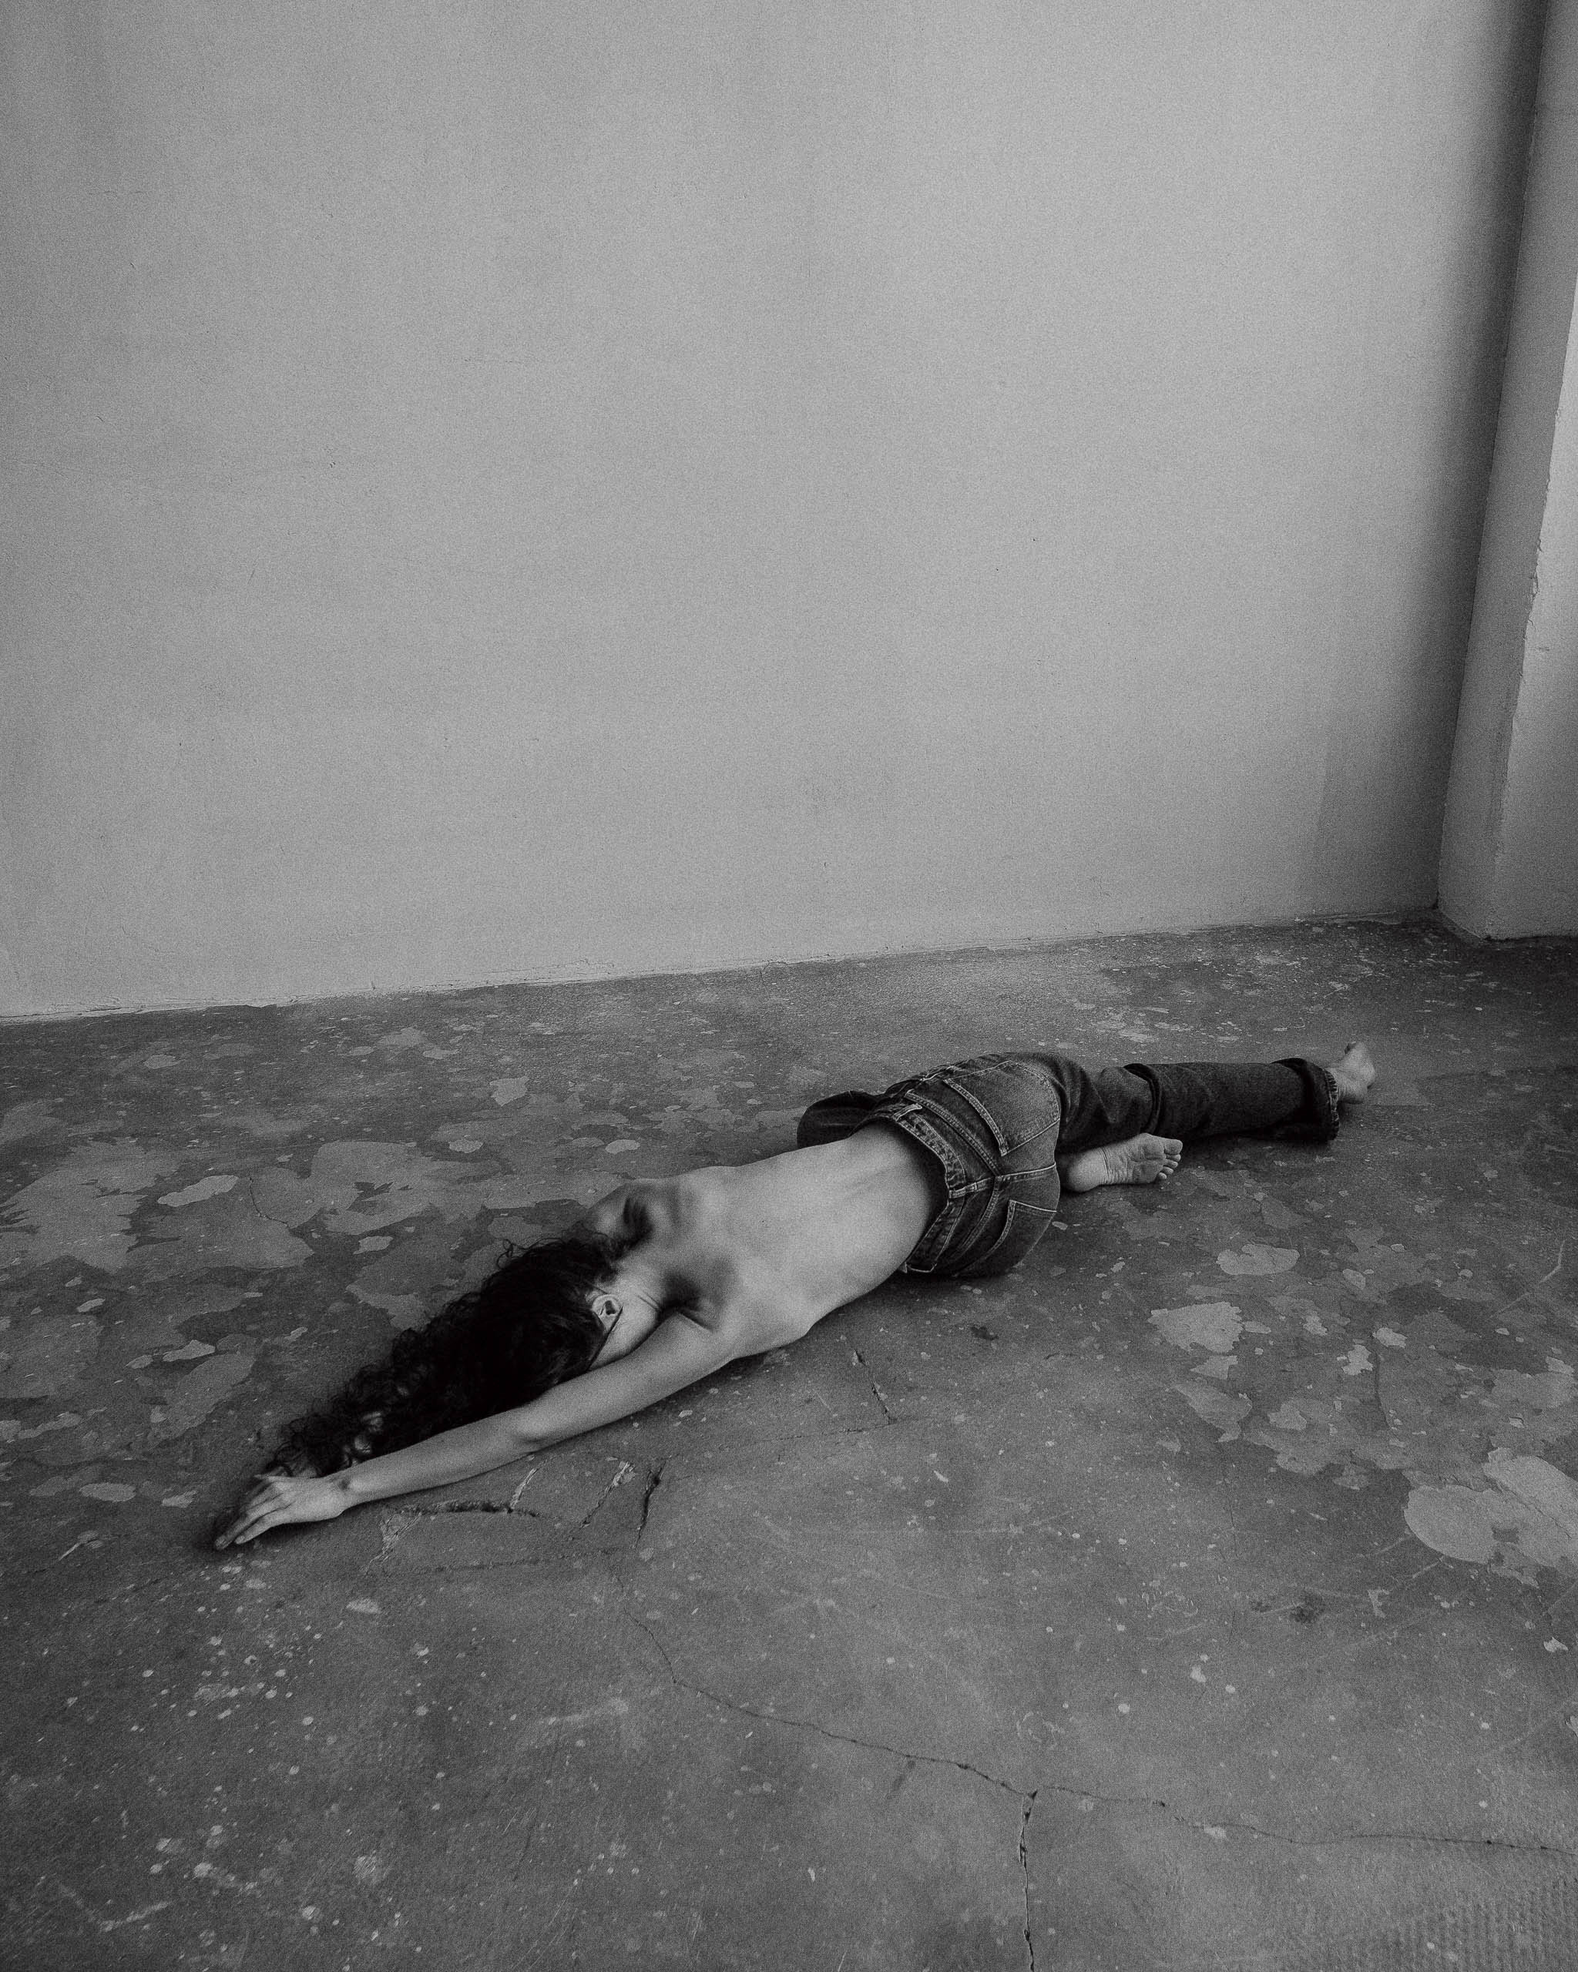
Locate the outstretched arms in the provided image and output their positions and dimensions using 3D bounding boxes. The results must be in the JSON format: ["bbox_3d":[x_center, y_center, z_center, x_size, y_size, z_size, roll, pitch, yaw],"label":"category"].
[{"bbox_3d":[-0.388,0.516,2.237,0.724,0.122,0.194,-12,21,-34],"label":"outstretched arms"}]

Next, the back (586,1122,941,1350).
[{"bbox_3d":[-0.061,0.340,2.603,0.469,0.235,0.367,-13,22,-36],"label":"back"}]

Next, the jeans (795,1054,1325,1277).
[{"bbox_3d":[0.504,0.168,3.063,0.969,0.286,0.592,-10,20,-28],"label":"jeans"}]

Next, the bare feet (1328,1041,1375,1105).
[{"bbox_3d":[1.097,0.154,3.396,0.097,0.087,0.194,-4,36,-11],"label":"bare feet"}]

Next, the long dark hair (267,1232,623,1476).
[{"bbox_3d":[-0.444,0.469,2.262,0.490,0.194,0.245,-13,22,-36],"label":"long dark hair"}]

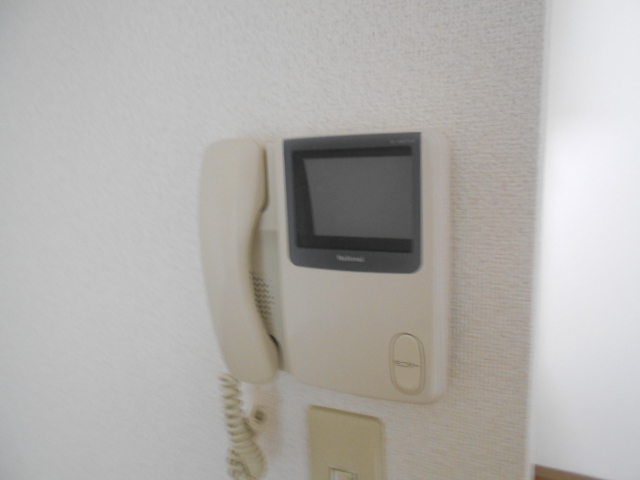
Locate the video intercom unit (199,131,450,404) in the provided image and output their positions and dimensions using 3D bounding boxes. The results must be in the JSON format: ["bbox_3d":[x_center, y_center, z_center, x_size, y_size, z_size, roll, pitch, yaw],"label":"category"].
[{"bbox_3d":[0.001,0.019,0.355,0.176,0.187,0.061,2,11,24],"label":"video intercom unit"}]

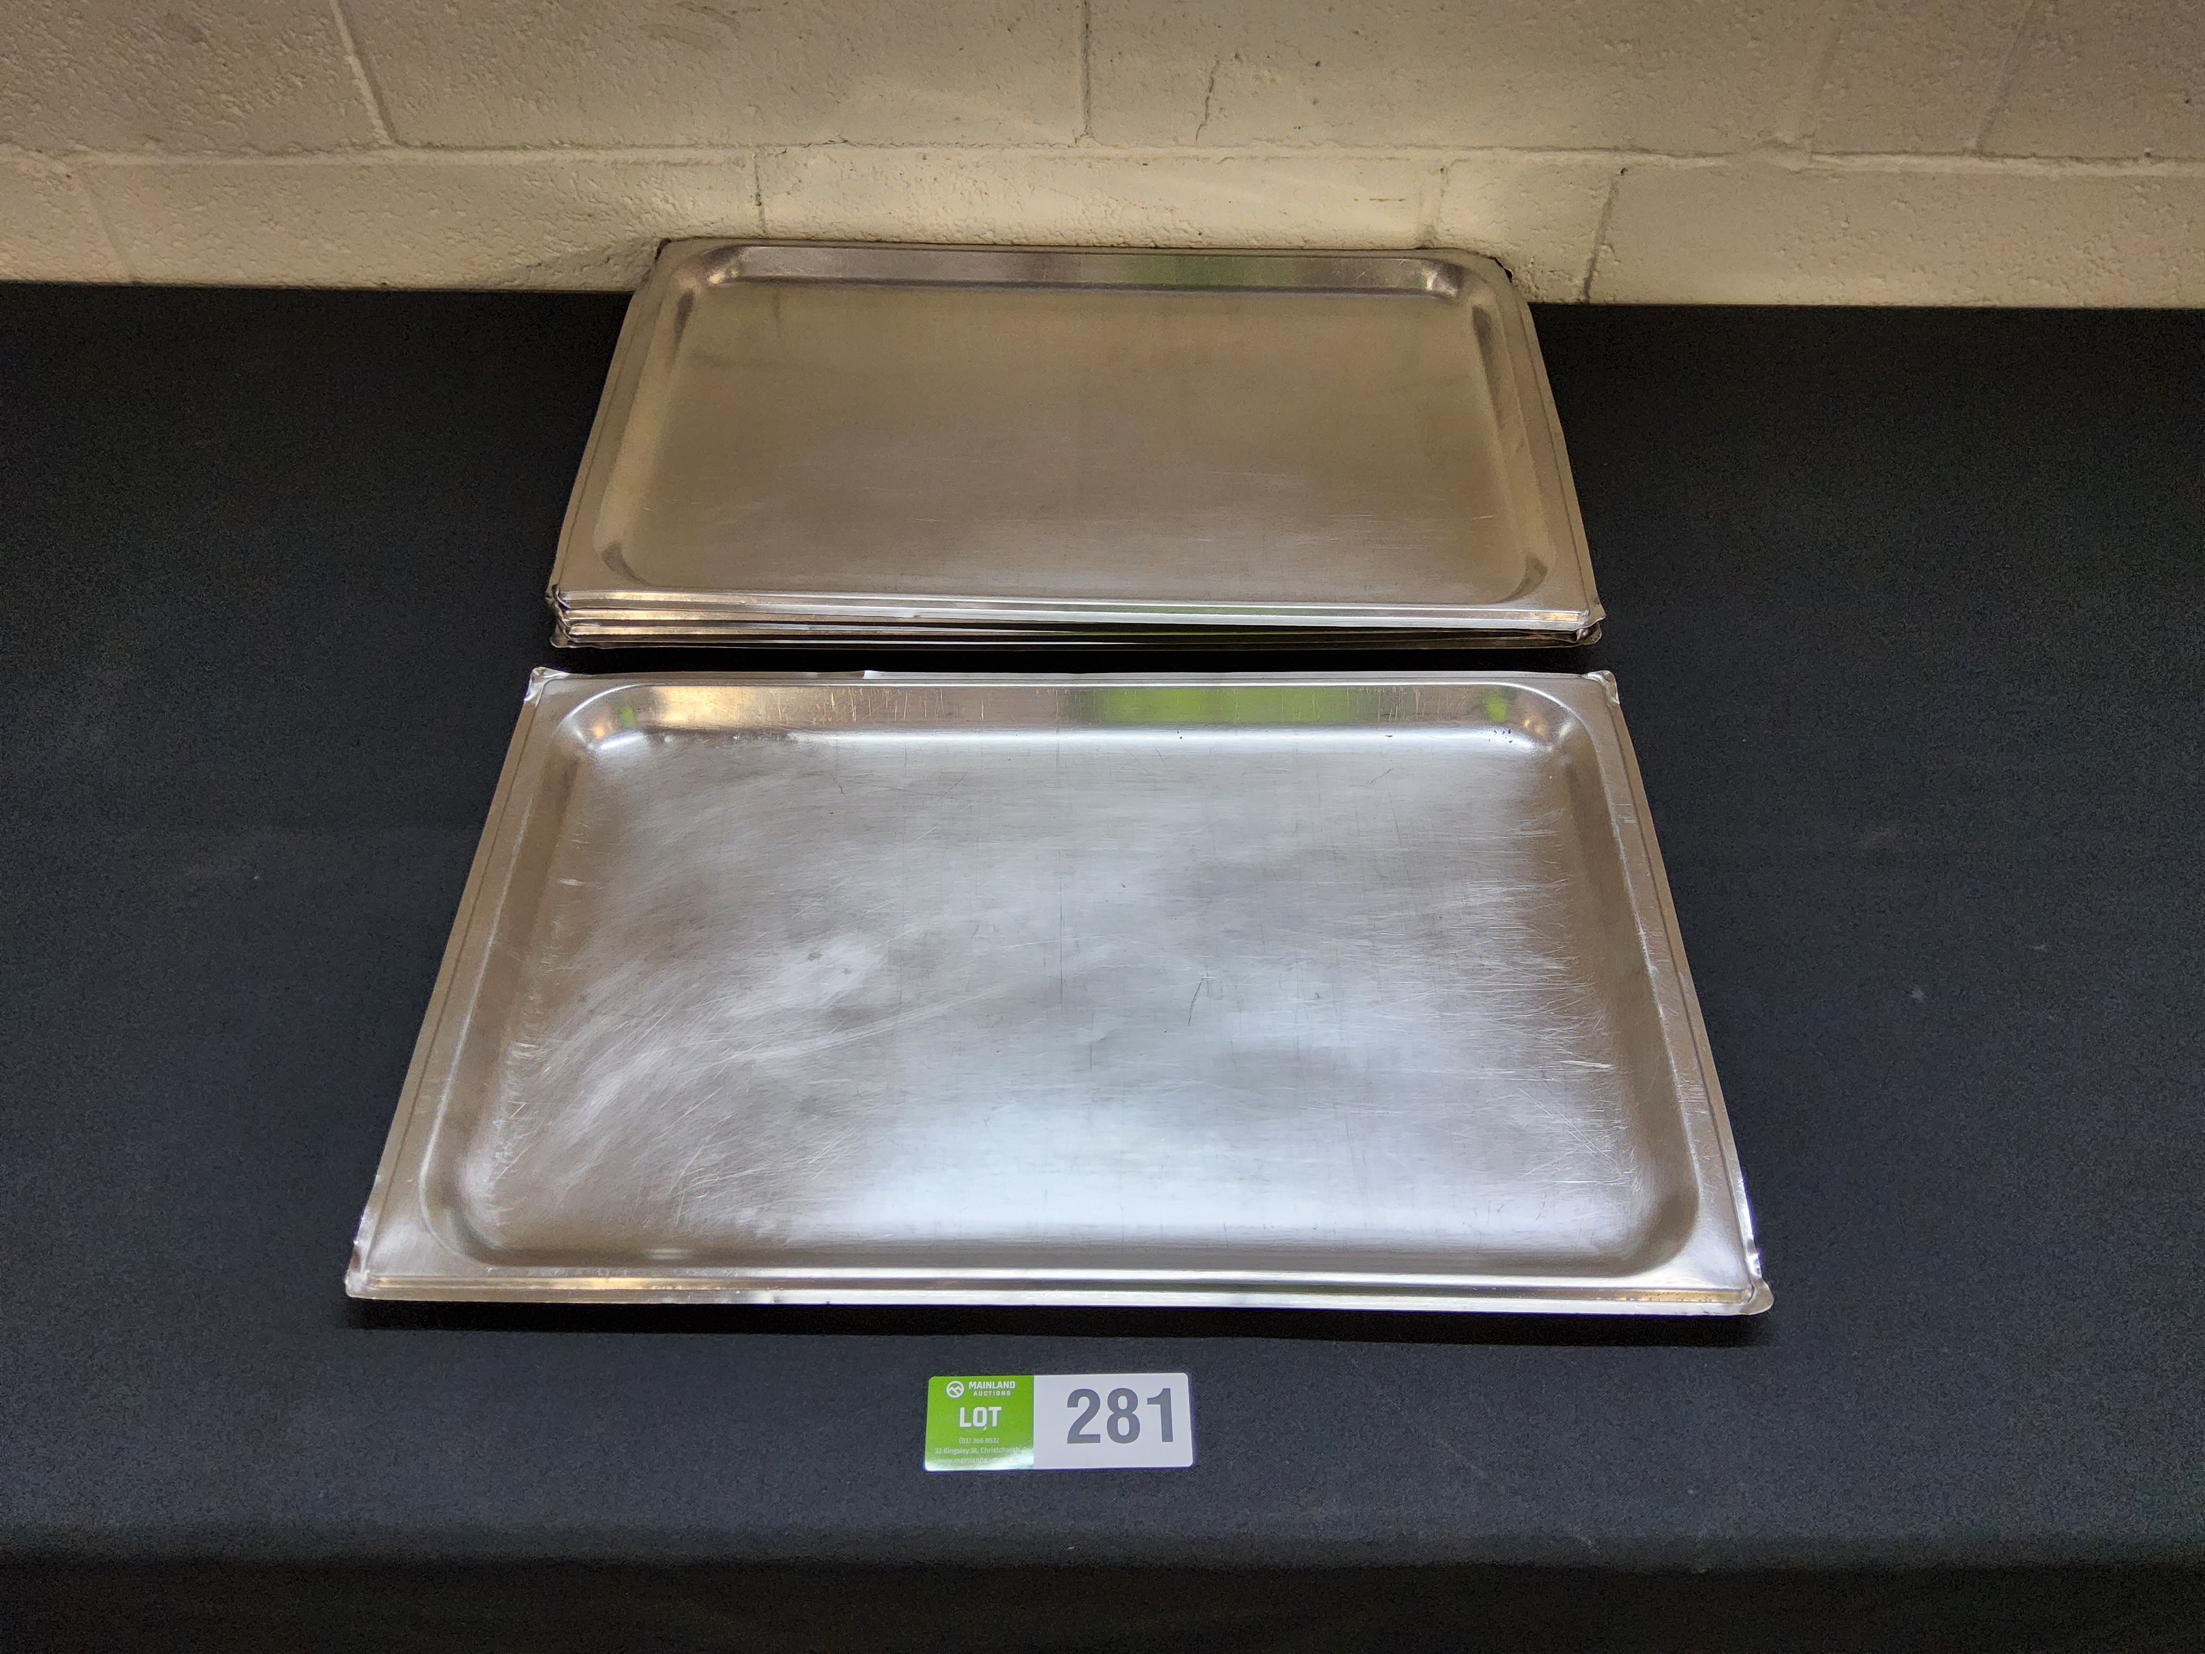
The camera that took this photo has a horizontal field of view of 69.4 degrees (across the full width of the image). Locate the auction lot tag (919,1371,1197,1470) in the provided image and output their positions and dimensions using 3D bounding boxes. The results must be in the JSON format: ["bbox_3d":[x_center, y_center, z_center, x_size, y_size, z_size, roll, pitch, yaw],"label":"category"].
[{"bbox_3d":[-0.016,0.214,0.575,0.095,0.002,0.033,-1,51,-1],"label":"auction lot tag"}]

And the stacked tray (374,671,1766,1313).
[{"bbox_3d":[-0.016,0.055,0.690,0.529,0.022,0.325,0,51,0],"label":"stacked tray"}]

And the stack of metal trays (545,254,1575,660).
[{"bbox_3d":[-0.014,-0.225,0.907,0.535,0.038,0.328,1,52,1],"label":"stack of metal trays"}]

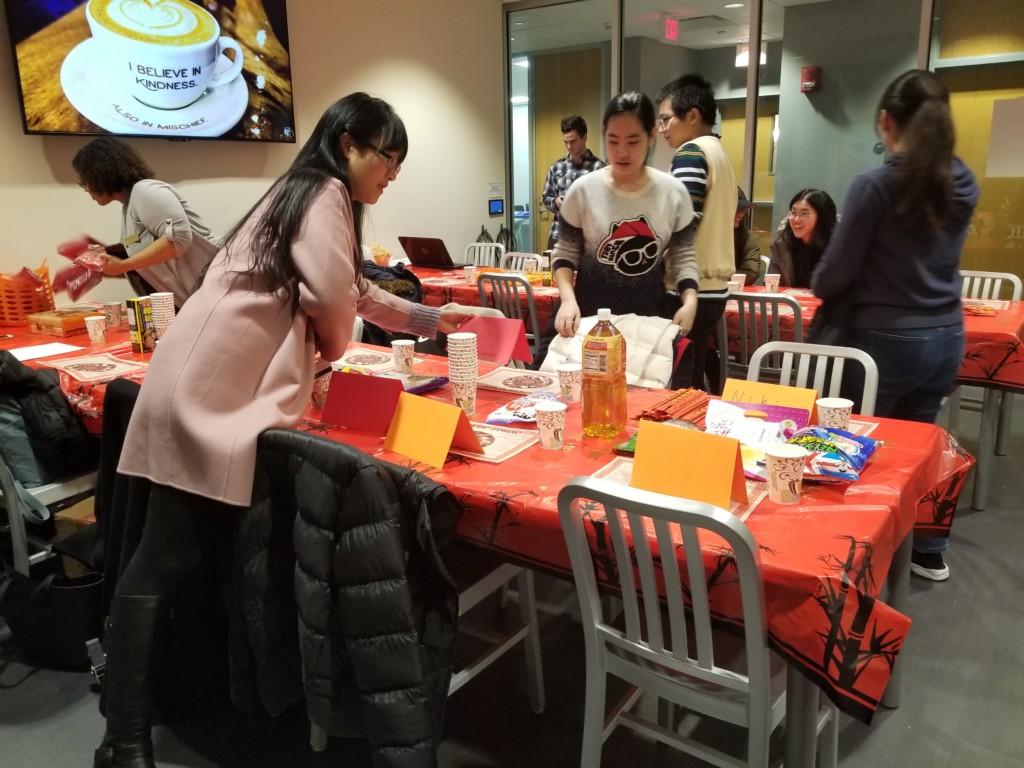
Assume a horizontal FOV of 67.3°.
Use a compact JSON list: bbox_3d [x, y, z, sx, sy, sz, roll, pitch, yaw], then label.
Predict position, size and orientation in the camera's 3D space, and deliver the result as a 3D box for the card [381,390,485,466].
[{"bbox_3d":[-0.187,0.099,1.794,0.220,0.127,0.128,12,20,43],"label":"card"}]

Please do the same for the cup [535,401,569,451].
[{"bbox_3d":[0.093,0.104,1.828,0.080,0.096,0.080,-1,14,0],"label":"cup"}]

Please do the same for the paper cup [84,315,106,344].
[{"bbox_3d":[-1.682,-0.217,3.118,0.080,0.096,0.080,-1,14,0],"label":"paper cup"}]

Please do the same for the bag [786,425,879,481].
[{"bbox_3d":[0.689,0.144,1.667,0.180,0.058,0.205,5,16,24],"label":"bag"}]

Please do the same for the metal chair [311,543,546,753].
[{"bbox_3d":[-0.221,0.479,1.869,0.410,0.860,0.500,9,17,35],"label":"metal chair"}]

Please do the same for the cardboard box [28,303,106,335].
[{"bbox_3d":[-2.053,-0.280,3.556,0.268,0.079,0.200,7,17,30],"label":"cardboard box"}]

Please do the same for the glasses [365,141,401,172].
[{"bbox_3d":[-0.335,-0.555,1.820,0.140,0.045,0.140,30,22,10],"label":"glasses"}]

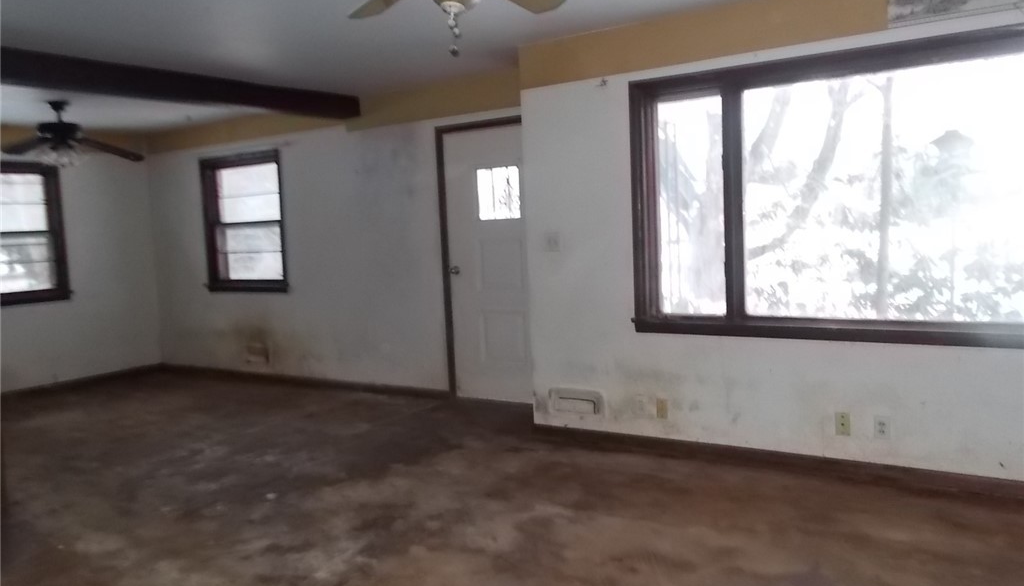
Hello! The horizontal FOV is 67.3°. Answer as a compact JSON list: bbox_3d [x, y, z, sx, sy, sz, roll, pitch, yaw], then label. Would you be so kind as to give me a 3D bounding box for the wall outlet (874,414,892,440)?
[{"bbox_3d":[1.814,0.657,3.760,0.074,0.116,0.012,1,7,33],"label":"wall outlet"}]

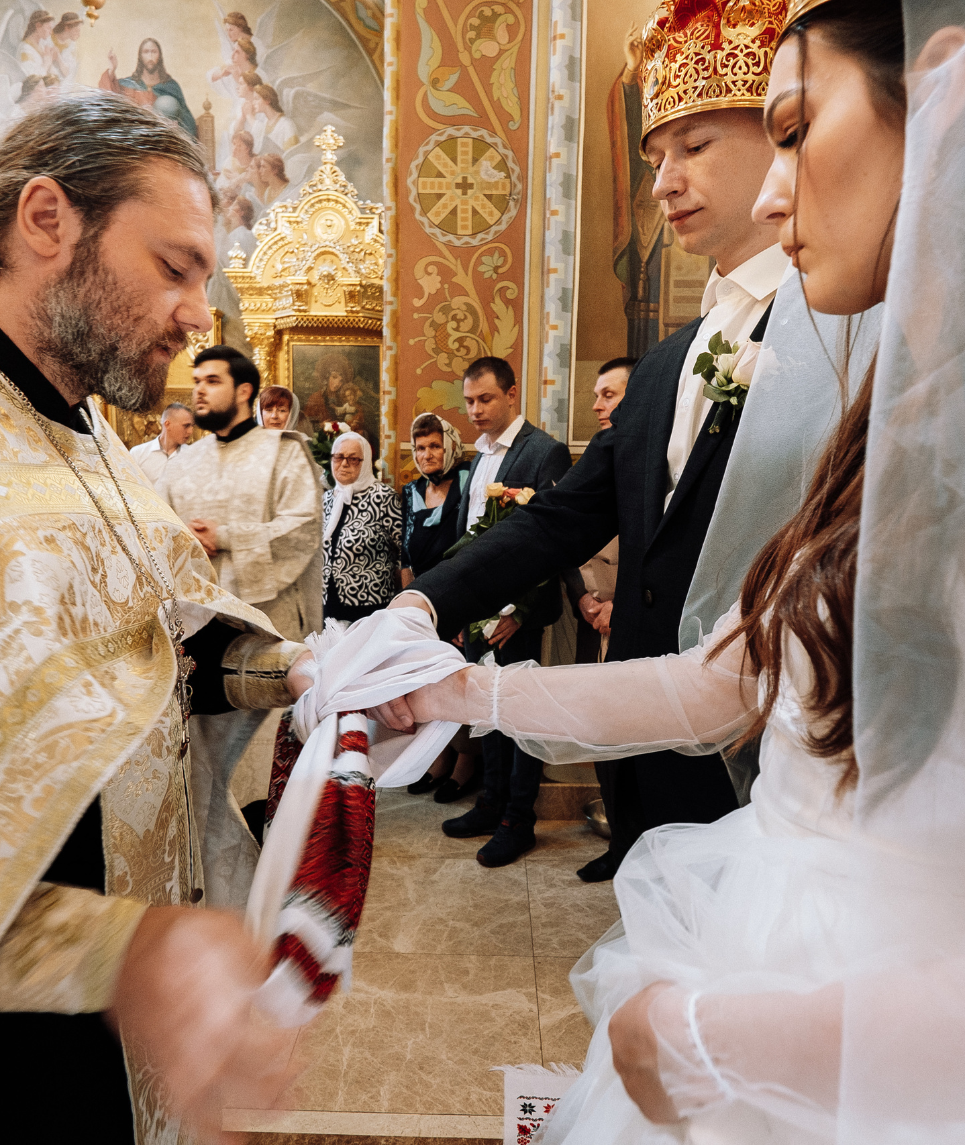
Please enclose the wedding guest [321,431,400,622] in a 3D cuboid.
[{"bbox_3d":[-0.595,0.119,3.822,0.510,1.536,0.340,8,11,34],"label":"wedding guest"}]

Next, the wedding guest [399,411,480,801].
[{"bbox_3d":[-0.186,0.157,3.412,0.470,1.610,0.320,7,11,33],"label":"wedding guest"}]

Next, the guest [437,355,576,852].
[{"bbox_3d":[0.065,0.143,2.963,0.360,1.794,0.510,-8,13,-43],"label":"guest"}]

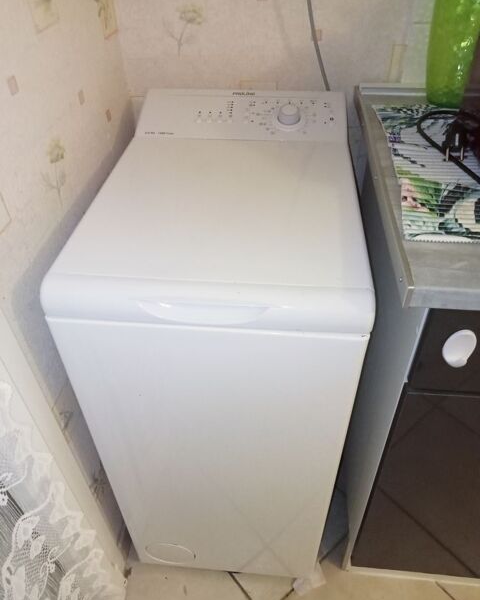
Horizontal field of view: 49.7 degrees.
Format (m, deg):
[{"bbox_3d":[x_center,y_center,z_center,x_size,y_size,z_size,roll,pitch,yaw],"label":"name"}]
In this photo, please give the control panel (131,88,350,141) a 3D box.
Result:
[{"bbox_3d":[0.005,-0.358,0.994,0.398,0.045,0.134,3,61,5],"label":"control panel"}]

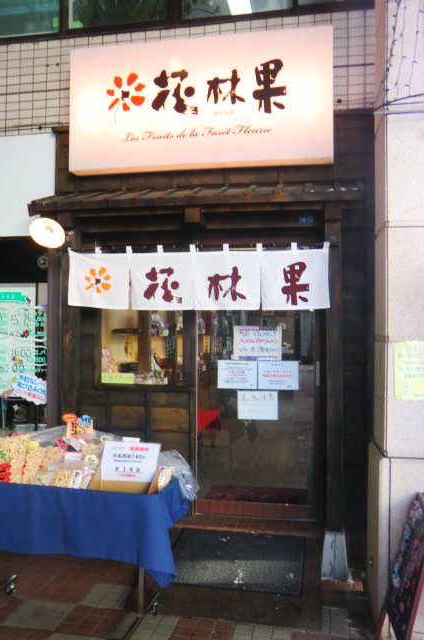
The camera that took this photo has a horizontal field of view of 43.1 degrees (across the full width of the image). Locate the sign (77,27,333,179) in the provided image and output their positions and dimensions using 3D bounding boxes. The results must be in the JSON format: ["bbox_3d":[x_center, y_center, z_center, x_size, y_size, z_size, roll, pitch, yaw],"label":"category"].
[{"bbox_3d":[-0.095,-1.454,3.636,1.788,0.847,0.130,0,-1,10],"label":"sign"}]

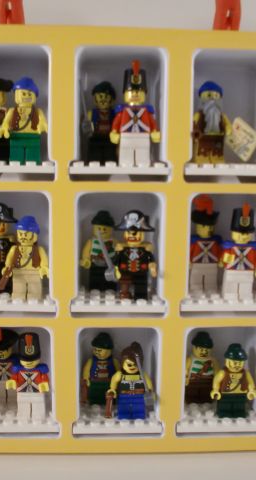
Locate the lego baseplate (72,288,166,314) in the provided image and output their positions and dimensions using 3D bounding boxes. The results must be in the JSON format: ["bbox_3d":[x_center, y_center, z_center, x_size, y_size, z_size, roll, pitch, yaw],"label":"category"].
[{"bbox_3d":[-0.005,0.032,0.261,0.048,0.005,0.032,0,9,-2],"label":"lego baseplate"}]

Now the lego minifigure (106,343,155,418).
[{"bbox_3d":[0.002,0.078,0.264,0.026,0.043,0.018,0,10,-2],"label":"lego minifigure"}]

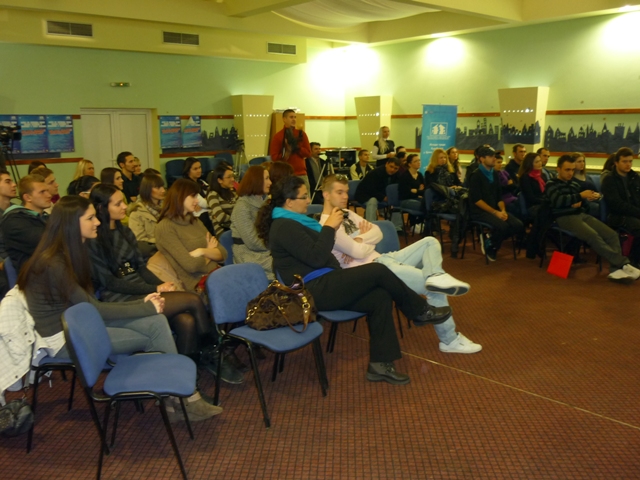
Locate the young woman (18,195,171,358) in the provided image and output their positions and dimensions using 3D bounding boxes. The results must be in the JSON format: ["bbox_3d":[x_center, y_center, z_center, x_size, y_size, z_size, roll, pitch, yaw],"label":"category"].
[{"bbox_3d":[-1.070,0.398,3.350,0.950,1.270,0.500,0,10,6],"label":"young woman"}]

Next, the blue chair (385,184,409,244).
[{"bbox_3d":[1.246,-0.391,8.436,0.530,0.820,0.540,-7,12,-29],"label":"blue chair"}]

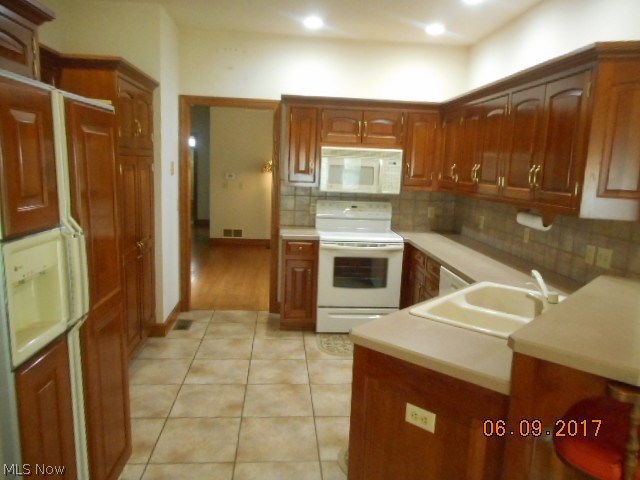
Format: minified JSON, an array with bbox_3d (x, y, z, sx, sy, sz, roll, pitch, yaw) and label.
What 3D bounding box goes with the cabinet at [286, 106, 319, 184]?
[{"bbox_3d":[-0.188,-0.886,4.400,0.345,0.750,0.335,1,8,-5],"label":"cabinet"}]

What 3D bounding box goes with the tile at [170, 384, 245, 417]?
[{"bbox_3d":[-0.723,1.060,3.044,0.440,0.010,0.431,1,9,-5],"label":"tile"}]

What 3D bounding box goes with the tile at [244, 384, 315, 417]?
[{"bbox_3d":[-0.279,1.069,3.082,0.440,0.010,0.431,1,9,-5],"label":"tile"}]

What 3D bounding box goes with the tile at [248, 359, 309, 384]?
[{"bbox_3d":[-0.305,0.976,3.424,0.427,0.010,0.427,1,8,-5],"label":"tile"}]

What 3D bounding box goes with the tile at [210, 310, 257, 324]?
[{"bbox_3d":[-0.844,0.778,4.639,0.427,0.010,0.380,1,8,-5],"label":"tile"}]

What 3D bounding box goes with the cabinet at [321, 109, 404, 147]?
[{"bbox_3d":[0.380,-1.057,4.423,0.780,0.375,0.335,1,8,-5],"label":"cabinet"}]

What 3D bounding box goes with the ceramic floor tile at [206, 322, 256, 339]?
[{"bbox_3d":[-0.826,0.848,4.310,0.440,0.010,0.431,1,9,-5],"label":"ceramic floor tile"}]

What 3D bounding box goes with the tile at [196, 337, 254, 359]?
[{"bbox_3d":[-0.792,0.918,3.888,0.440,0.010,0.431,1,9,-5],"label":"tile"}]

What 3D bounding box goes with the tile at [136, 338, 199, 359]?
[{"bbox_3d":[-1.204,0.890,3.773,0.427,0.010,0.427,1,8,-5],"label":"tile"}]

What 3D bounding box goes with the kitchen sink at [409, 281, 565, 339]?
[{"bbox_3d":[0.856,0.388,2.084,0.560,0.200,0.835,9,11,41],"label":"kitchen sink"}]

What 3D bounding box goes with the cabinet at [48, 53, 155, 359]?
[{"bbox_3d":[-1.635,-0.152,3.384,0.620,2.130,0.870,1,8,-5],"label":"cabinet"}]

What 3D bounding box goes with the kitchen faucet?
[{"bbox_3d":[0.962,0.224,1.975,0.180,0.190,0.090,9,11,41],"label":"kitchen faucet"}]

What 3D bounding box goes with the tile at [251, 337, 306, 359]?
[{"bbox_3d":[-0.348,0.928,3.926,0.440,0.010,0.431,1,9,-5],"label":"tile"}]

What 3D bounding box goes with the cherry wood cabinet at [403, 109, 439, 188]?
[{"bbox_3d":[0.938,-0.857,4.501,0.355,0.750,0.335,1,8,-5],"label":"cherry wood cabinet"}]

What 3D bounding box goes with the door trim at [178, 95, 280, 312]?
[{"bbox_3d":[-0.891,-0.314,4.641,0.993,2.145,0.110,1,8,-5],"label":"door trim"}]

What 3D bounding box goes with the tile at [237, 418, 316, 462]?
[{"bbox_3d":[-0.232,1.104,2.571,0.427,0.010,0.427,1,8,-5],"label":"tile"}]

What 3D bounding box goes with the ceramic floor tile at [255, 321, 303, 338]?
[{"bbox_3d":[-0.382,0.857,4.348,0.440,0.010,0.431,1,9,-5],"label":"ceramic floor tile"}]

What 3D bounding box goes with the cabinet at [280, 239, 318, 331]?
[{"bbox_3d":[-0.210,0.385,4.449,0.325,0.870,0.610,1,8,-5],"label":"cabinet"}]

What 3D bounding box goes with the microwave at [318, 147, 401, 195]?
[{"bbox_3d":[0.373,-0.673,4.505,0.757,0.405,0.400,1,9,-5],"label":"microwave"}]

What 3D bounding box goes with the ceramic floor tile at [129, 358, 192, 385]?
[{"bbox_3d":[-1.201,0.980,3.428,0.440,0.010,0.431,1,9,-5],"label":"ceramic floor tile"}]

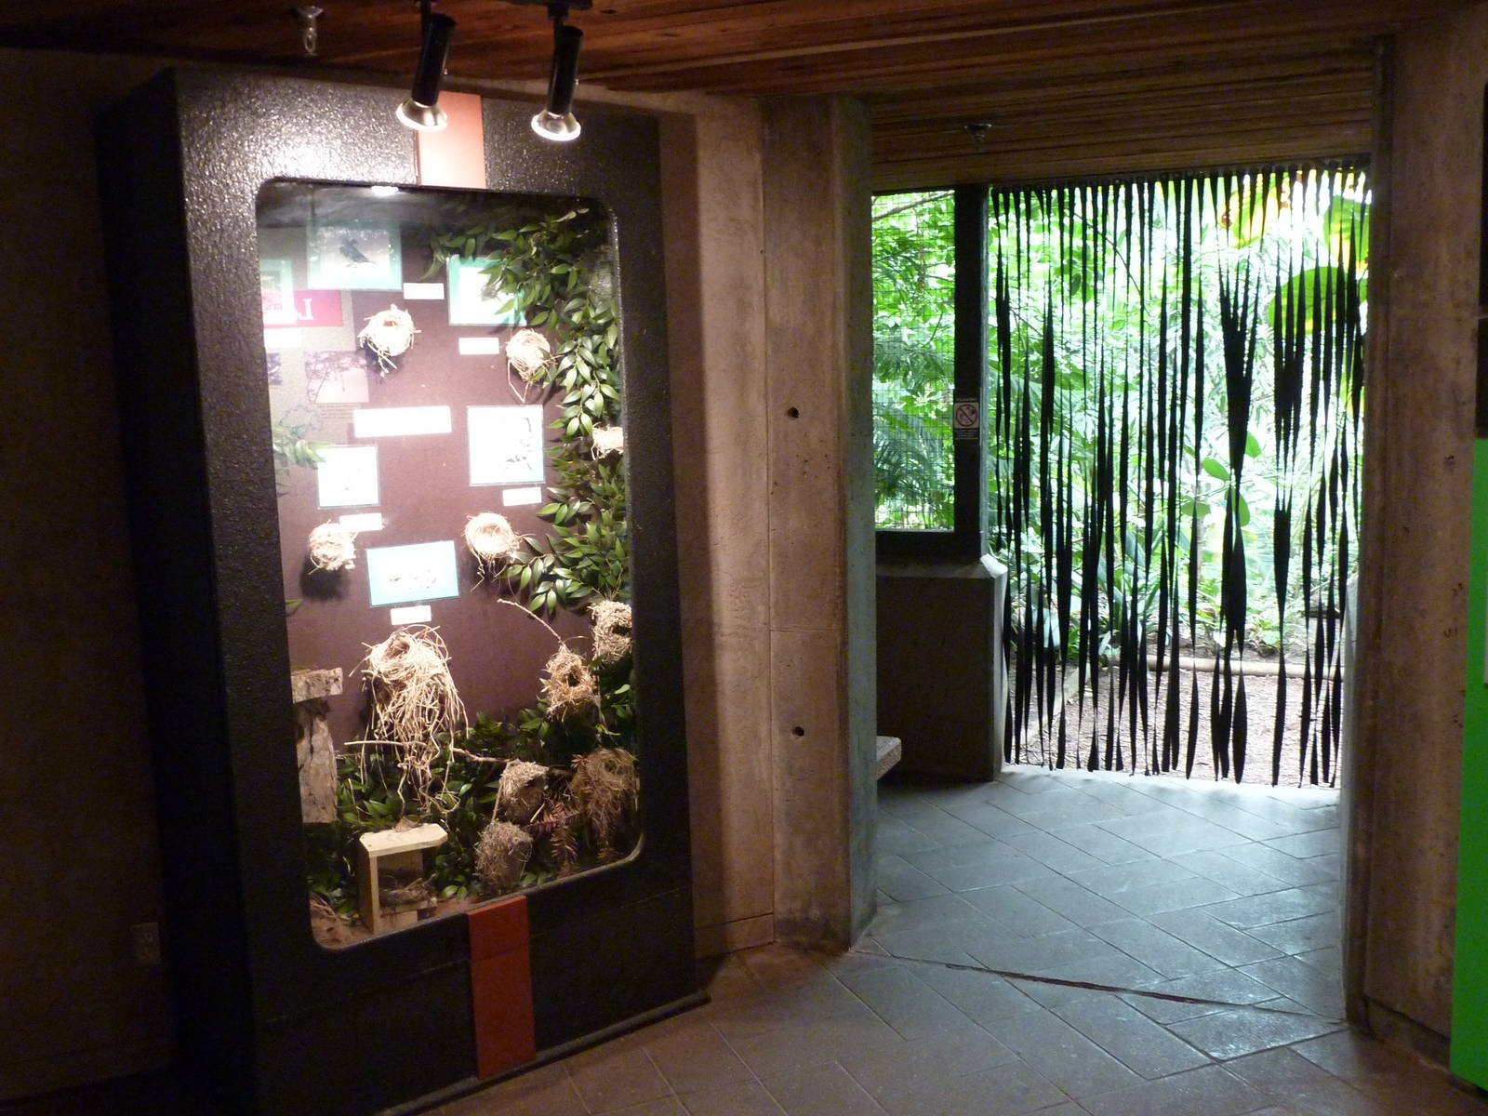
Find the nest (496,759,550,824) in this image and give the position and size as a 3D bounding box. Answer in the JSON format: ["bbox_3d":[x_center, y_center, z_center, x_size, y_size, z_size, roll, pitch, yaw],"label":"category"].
[{"bbox_3d":[-0.616,0.649,3.588,0.144,0.174,0.131,-7,9,-35],"label":"nest"}]

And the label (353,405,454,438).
[{"bbox_3d":[-0.906,-0.365,3.451,0.269,0.072,0.012,-7,9,-35],"label":"label"}]

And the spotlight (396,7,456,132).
[{"bbox_3d":[-0.595,-0.919,2.420,0.095,0.215,0.100,-6,33,-36],"label":"spotlight"}]

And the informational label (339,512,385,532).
[{"bbox_3d":[-1.006,-0.092,3.406,0.116,0.043,0.012,-7,9,-35],"label":"informational label"}]

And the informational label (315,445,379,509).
[{"bbox_3d":[-0.968,-0.200,3.159,0.152,0.149,0.008,-6,8,-36],"label":"informational label"}]

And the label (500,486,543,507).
[{"bbox_3d":[-0.590,-0.163,3.443,0.105,0.039,0.006,-6,8,-36],"label":"label"}]

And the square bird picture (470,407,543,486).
[{"bbox_3d":[-0.664,-0.316,3.634,0.231,0.223,0.012,-7,9,-35],"label":"square bird picture"}]

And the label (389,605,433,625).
[{"bbox_3d":[-0.846,0.147,3.283,0.104,0.040,0.006,-6,8,-36],"label":"label"}]

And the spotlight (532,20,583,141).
[{"bbox_3d":[-0.364,-0.942,2.540,0.100,0.210,0.110,-5,45,-24],"label":"spotlight"}]

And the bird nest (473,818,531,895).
[{"bbox_3d":[-0.645,0.803,3.459,0.148,0.198,0.134,-7,9,-35],"label":"bird nest"}]

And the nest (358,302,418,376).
[{"bbox_3d":[-0.923,-0.568,3.351,0.152,0.183,0.138,-7,9,-35],"label":"nest"}]

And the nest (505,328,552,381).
[{"bbox_3d":[-0.598,-0.565,3.588,0.129,0.143,0.117,-7,9,-35],"label":"nest"}]

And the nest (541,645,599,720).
[{"bbox_3d":[-0.465,0.334,3.447,0.142,0.190,0.130,-1,6,0],"label":"nest"}]

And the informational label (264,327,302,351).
[{"bbox_3d":[-1.093,-0.518,3.036,0.104,0.041,0.006,-6,8,-36],"label":"informational label"}]

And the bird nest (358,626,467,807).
[{"bbox_3d":[-0.822,0.388,3.199,0.230,0.425,0.185,-6,8,-36],"label":"bird nest"}]

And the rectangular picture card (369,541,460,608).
[{"bbox_3d":[-0.839,0.040,3.278,0.232,0.144,0.008,-6,8,-36],"label":"rectangular picture card"}]

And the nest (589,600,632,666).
[{"bbox_3d":[-0.339,0.204,3.503,0.158,0.170,0.145,-6,8,-36],"label":"nest"}]

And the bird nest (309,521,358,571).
[{"bbox_3d":[-1.056,-0.030,3.309,0.124,0.123,0.113,-7,9,-35],"label":"bird nest"}]

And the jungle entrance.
[{"bbox_3d":[1.560,-0.303,5.450,2.000,2.530,0.200,0,6,11],"label":"jungle entrance"}]

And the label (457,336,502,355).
[{"bbox_3d":[-0.683,-0.546,3.338,0.105,0.040,0.006,-6,8,-36],"label":"label"}]

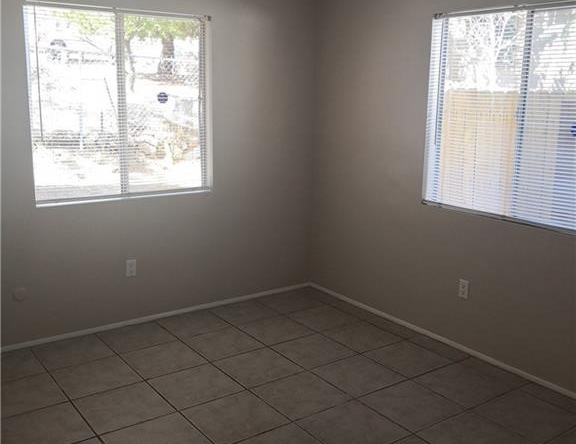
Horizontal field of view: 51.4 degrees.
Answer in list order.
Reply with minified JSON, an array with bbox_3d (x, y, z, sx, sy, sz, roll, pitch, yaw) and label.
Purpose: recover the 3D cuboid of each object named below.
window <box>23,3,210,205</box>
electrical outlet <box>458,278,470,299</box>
[{"bbox_3d":[-1.029,-0.745,3.864,1.190,1.170,0.050,-7,14,-36],"label":"window"},{"bbox_3d":[1.107,0.423,3.764,0.012,0.117,0.072,-7,14,-36],"label":"electrical outlet"}]

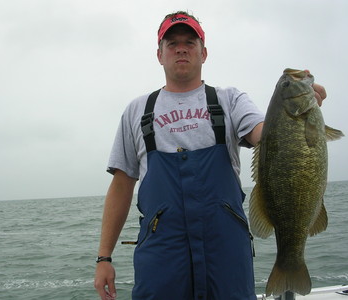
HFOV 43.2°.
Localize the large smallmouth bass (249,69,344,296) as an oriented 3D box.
[{"bbox_3d":[0.300,0.080,1.080,0.225,0.550,0.115,0,-4,18],"label":"large smallmouth bass"}]

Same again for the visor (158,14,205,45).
[{"bbox_3d":[0.028,-0.445,1.655,0.175,0.100,0.260,-4,-12,2],"label":"visor"}]

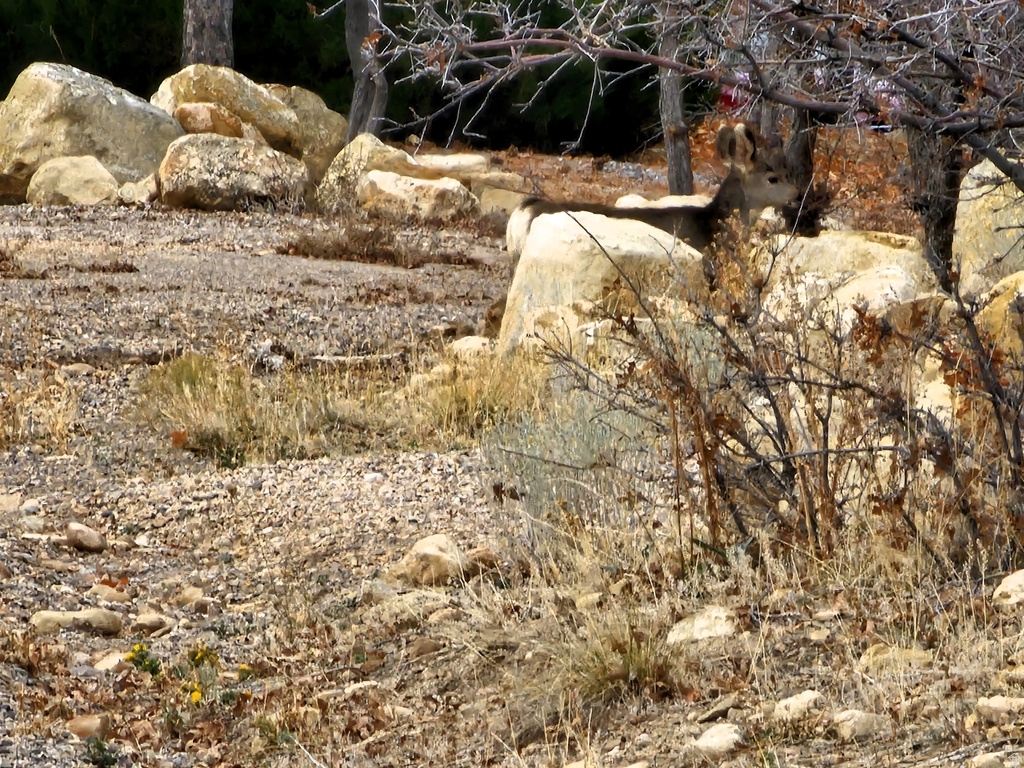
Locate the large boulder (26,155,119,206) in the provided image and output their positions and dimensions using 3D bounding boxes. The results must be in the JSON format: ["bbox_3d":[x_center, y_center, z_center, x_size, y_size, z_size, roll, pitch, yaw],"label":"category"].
[{"bbox_3d":[-2.752,-1.274,42.600,0.560,0.320,0.450,0,4,0],"label":"large boulder"}]

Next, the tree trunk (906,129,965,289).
[{"bbox_3d":[1.822,-0.766,29.200,0.220,0.800,0.220,-5,4,0],"label":"tree trunk"}]

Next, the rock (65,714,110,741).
[{"bbox_3d":[-0.971,0.785,15.600,0.097,0.059,0.075,0,4,0],"label":"rock"}]

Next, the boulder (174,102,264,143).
[{"bbox_3d":[-1.650,-1.438,38.000,0.500,0.270,0.400,0,4,0],"label":"boulder"}]

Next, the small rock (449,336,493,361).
[{"bbox_3d":[-0.167,-0.139,27.400,0.178,0.100,0.140,0,4,0],"label":"small rock"}]

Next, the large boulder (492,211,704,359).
[{"bbox_3d":[0.374,-0.407,28.400,0.870,0.600,0.700,0,4,0],"label":"large boulder"}]

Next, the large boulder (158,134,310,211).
[{"bbox_3d":[-1.738,-1.324,42.600,0.940,0.450,0.680,0,4,0],"label":"large boulder"}]

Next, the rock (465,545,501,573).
[{"bbox_3d":[-0.091,0.539,21.000,0.112,0.083,0.095,0,4,0],"label":"rock"}]

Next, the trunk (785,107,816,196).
[{"bbox_3d":[1.717,-1.378,40.500,0.190,0.580,0.190,0,4,0],"label":"trunk"}]

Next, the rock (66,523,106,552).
[{"bbox_3d":[-1.257,0.454,20.100,0.115,0.080,0.090,0,4,0],"label":"rock"}]

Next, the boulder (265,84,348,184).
[{"bbox_3d":[-1.352,-1.587,43.800,0.600,0.640,0.600,0,4,0],"label":"boulder"}]

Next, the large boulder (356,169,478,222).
[{"bbox_3d":[-0.514,-1.020,37.000,0.660,0.300,0.450,0,4,0],"label":"large boulder"}]

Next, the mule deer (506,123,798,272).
[{"bbox_3d":[0.589,-0.580,28.500,1.200,1.020,0.320,-1,4,-12],"label":"mule deer"}]

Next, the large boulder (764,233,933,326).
[{"bbox_3d":[1.410,-0.427,28.600,0.730,0.450,0.550,0,4,0],"label":"large boulder"}]

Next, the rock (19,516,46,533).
[{"bbox_3d":[-1.515,0.444,21.500,0.088,0.052,0.070,0,4,0],"label":"rock"}]

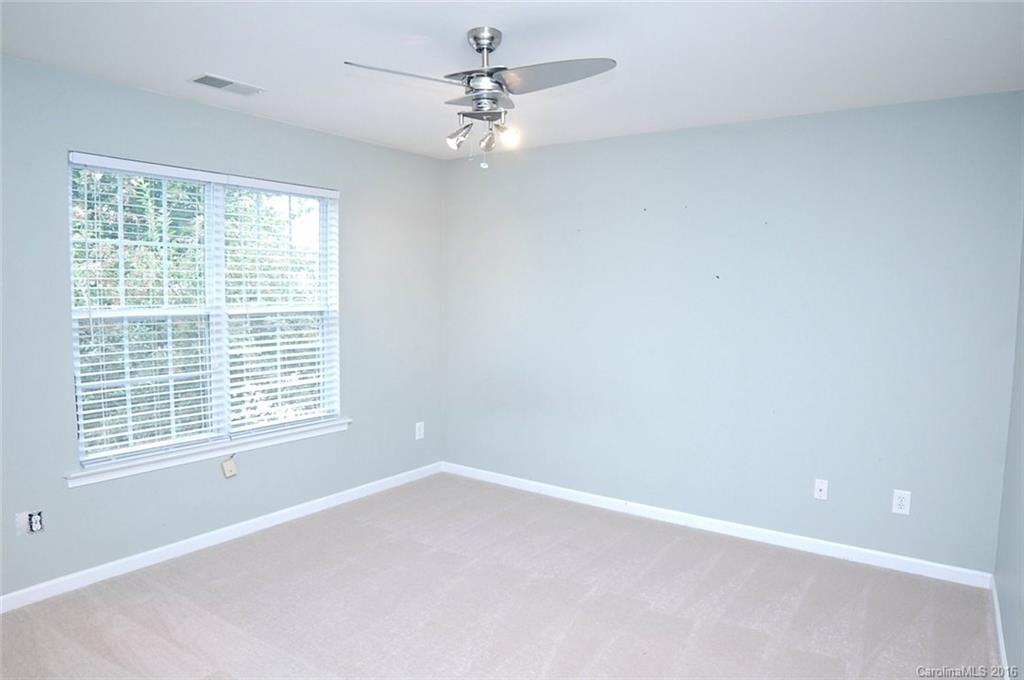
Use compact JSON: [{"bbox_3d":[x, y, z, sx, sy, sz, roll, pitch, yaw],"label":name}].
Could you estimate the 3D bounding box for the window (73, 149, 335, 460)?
[{"bbox_3d":[-1.598,-0.181,3.376,0.060,1.470,1.440,5,7,40],"label":"window"}]

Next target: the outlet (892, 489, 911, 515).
[{"bbox_3d":[2.063,0.860,3.156,0.077,0.122,0.008,4,6,30],"label":"outlet"}]

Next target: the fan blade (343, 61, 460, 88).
[{"bbox_3d":[-0.372,-0.935,2.101,0.410,0.012,0.148,-1,25,-26],"label":"fan blade"}]

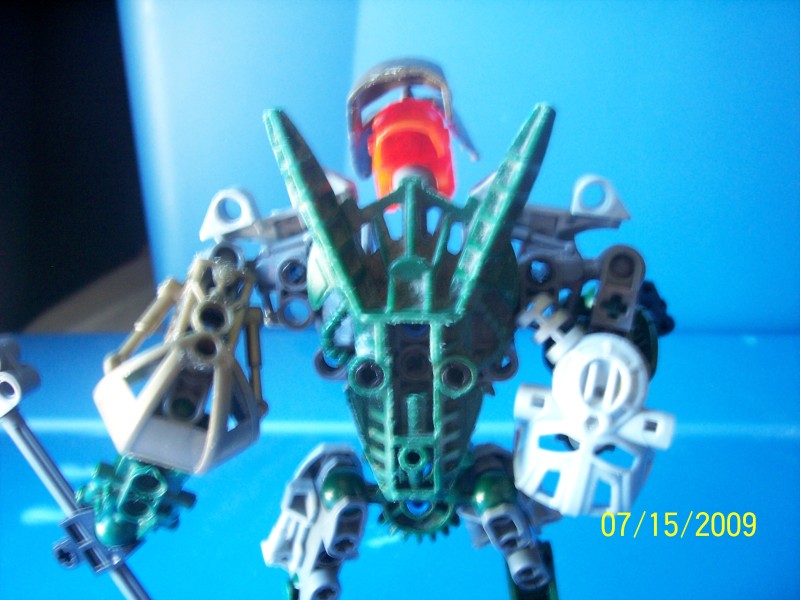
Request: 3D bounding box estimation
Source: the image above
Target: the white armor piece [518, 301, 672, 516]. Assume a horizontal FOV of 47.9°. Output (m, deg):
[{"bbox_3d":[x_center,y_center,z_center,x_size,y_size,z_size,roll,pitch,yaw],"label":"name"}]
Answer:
[{"bbox_3d":[0.037,0.022,0.174,0.032,0.039,0.021,10,-4,12],"label":"white armor piece"}]

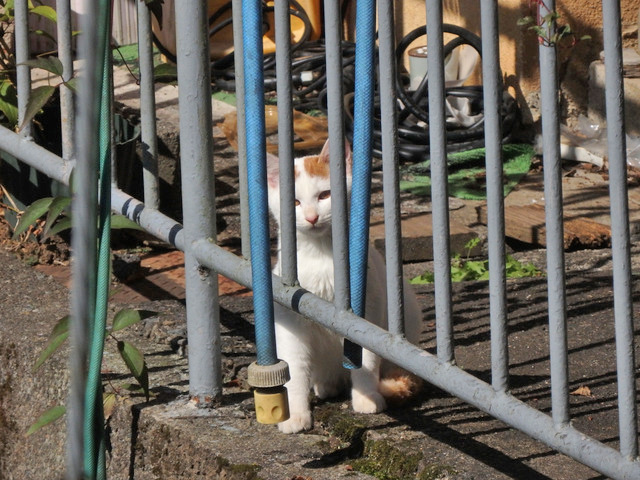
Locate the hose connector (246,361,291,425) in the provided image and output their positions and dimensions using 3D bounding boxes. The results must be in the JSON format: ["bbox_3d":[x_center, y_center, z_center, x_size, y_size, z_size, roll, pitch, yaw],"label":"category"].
[{"bbox_3d":[-0.050,0.148,6.558,0.041,0.055,0.041,-5,16,1],"label":"hose connector"}]

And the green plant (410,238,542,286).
[{"bbox_3d":[0.168,0.024,7.207,0.138,0.038,0.080,-2,12,0],"label":"green plant"}]

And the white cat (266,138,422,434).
[{"bbox_3d":[0.021,0.036,6.612,0.125,0.265,0.205,2,13,18],"label":"white cat"}]

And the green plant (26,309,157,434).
[{"bbox_3d":[-0.227,0.132,6.710,0.125,0.115,0.100,-2,12,0],"label":"green plant"}]

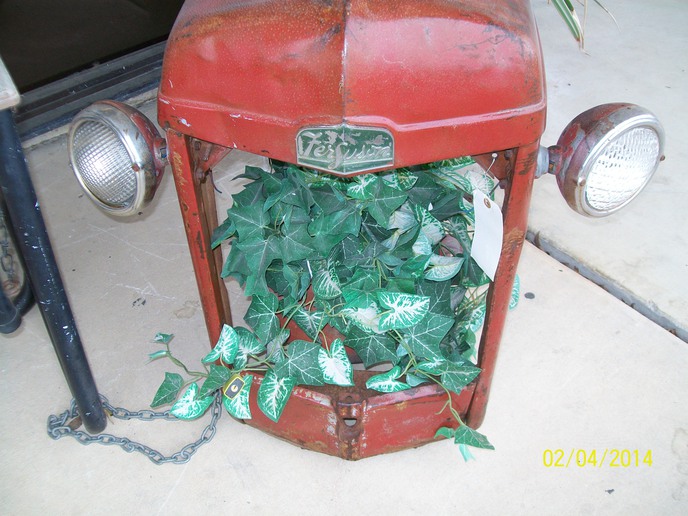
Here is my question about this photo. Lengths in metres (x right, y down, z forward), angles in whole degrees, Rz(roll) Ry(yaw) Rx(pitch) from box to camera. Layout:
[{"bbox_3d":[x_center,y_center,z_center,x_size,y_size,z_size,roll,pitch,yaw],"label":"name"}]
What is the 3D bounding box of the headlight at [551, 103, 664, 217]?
[{"bbox_3d":[0.323,-0.129,0.912,0.143,0.143,0.103,-21,42,-20],"label":"headlight"}]

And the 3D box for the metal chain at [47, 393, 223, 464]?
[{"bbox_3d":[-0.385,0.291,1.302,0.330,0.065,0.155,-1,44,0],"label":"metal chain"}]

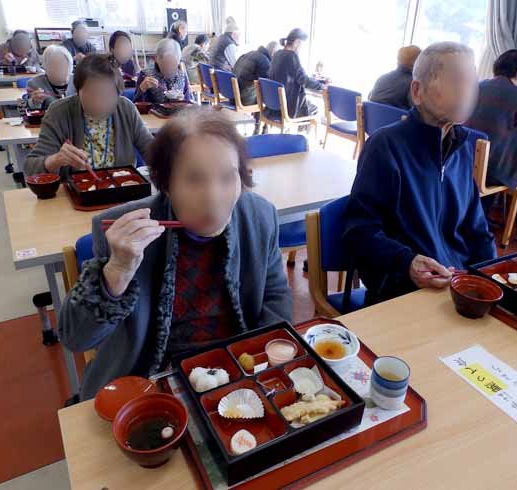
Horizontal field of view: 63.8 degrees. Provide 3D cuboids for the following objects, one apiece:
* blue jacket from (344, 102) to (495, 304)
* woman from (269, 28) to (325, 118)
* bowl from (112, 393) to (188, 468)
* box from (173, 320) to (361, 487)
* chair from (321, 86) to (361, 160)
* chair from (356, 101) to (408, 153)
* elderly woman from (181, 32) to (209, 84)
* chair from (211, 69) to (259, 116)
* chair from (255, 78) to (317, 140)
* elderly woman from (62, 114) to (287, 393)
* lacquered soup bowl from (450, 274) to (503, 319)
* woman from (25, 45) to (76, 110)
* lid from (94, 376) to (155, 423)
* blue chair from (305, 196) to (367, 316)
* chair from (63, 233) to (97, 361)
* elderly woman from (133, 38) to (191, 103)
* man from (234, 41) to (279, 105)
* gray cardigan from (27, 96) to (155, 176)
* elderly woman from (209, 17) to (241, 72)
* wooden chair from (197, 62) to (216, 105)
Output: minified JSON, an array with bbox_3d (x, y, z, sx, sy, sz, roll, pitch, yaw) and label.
[{"bbox_3d":[0.472,-0.099,1.366,0.500,0.670,0.400,-8,30,-19],"label":"blue jacket"},{"bbox_3d":[0.399,-1.585,4.410,0.720,1.260,0.460,-15,33,-29],"label":"woman"},{"bbox_3d":[-0.173,0.310,0.674,0.113,0.069,0.113,1,29,-1],"label":"bowl"},{"bbox_3d":[0.011,0.265,0.768,0.257,0.053,0.250,-12,31,-26],"label":"box"},{"bbox_3d":[0.908,-1.039,3.878,0.540,0.790,0.490,-14,32,-26],"label":"chair"},{"bbox_3d":[1.100,-0.715,3.403,0.560,0.820,0.520,-10,30,-23],"label":"chair"},{"bbox_3d":[-0.819,-2.588,6.379,0.760,1.180,0.480,-13,32,-28],"label":"elderly woman"},{"bbox_3d":[-0.201,-1.689,5.055,0.540,0.785,0.505,-16,34,-31],"label":"chair"},{"bbox_3d":[0.316,-1.241,4.216,0.540,0.790,0.490,-14,32,-26],"label":"chair"},{"bbox_3d":[-0.169,0.270,1.057,0.520,1.170,0.660,-14,32,-26],"label":"elderly woman"},{"bbox_3d":[0.535,0.138,1.039,0.120,0.073,0.120,2,28,-1],"label":"lacquered soup bowl"},{"bbox_3d":[-1.387,-0.895,3.142,0.480,1.140,0.660,-14,32,-26],"label":"woman"},{"bbox_3d":[-0.236,0.275,0.744,0.104,0.028,0.104,2,28,-1],"label":"lid"},{"bbox_3d":[0.475,0.279,1.471,0.505,0.785,0.540,-9,31,-21],"label":"blue chair"},{"bbox_3d":[-0.218,0.381,1.246,0.490,0.790,0.540,-14,32,-26],"label":"chair"},{"bbox_3d":[-0.692,-1.101,3.529,0.480,1.160,0.660,-14,32,-26],"label":"elderly woman"},{"bbox_3d":[0.000,-1.833,5.027,0.760,1.180,0.500,-13,32,-28],"label":"man"},{"bbox_3d":[-0.712,-0.377,1.787,0.520,0.550,0.380,-12,32,-26],"label":"gray cardigan"},{"bbox_3d":[-0.357,-2.254,5.507,0.680,1.330,0.480,-15,33,-30],"label":"elderly woman"},{"bbox_3d":[-0.482,-1.996,5.597,0.540,0.785,0.505,-16,34,-31],"label":"wooden chair"}]

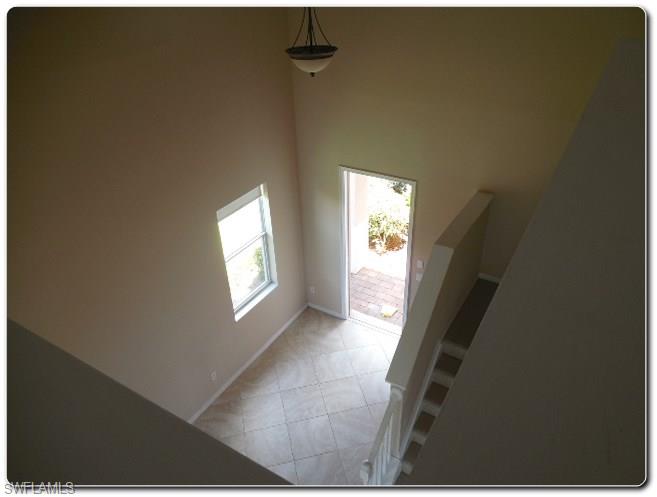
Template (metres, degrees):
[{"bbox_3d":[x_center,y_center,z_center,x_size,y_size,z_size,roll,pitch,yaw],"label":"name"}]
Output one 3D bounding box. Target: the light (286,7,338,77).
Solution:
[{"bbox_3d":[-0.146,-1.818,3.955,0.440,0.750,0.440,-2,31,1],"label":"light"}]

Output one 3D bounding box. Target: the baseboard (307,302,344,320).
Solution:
[{"bbox_3d":[-0.057,0.997,7.433,0.670,0.085,0.016,16,36,28],"label":"baseboard"}]

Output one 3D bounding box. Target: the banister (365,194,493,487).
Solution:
[{"bbox_3d":[0.992,1.129,4.758,0.190,2.520,2.880,16,36,28],"label":"banister"}]

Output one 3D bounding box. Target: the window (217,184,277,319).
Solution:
[{"bbox_3d":[-1.019,0.051,6.016,0.130,1.570,0.890,16,36,28],"label":"window"}]

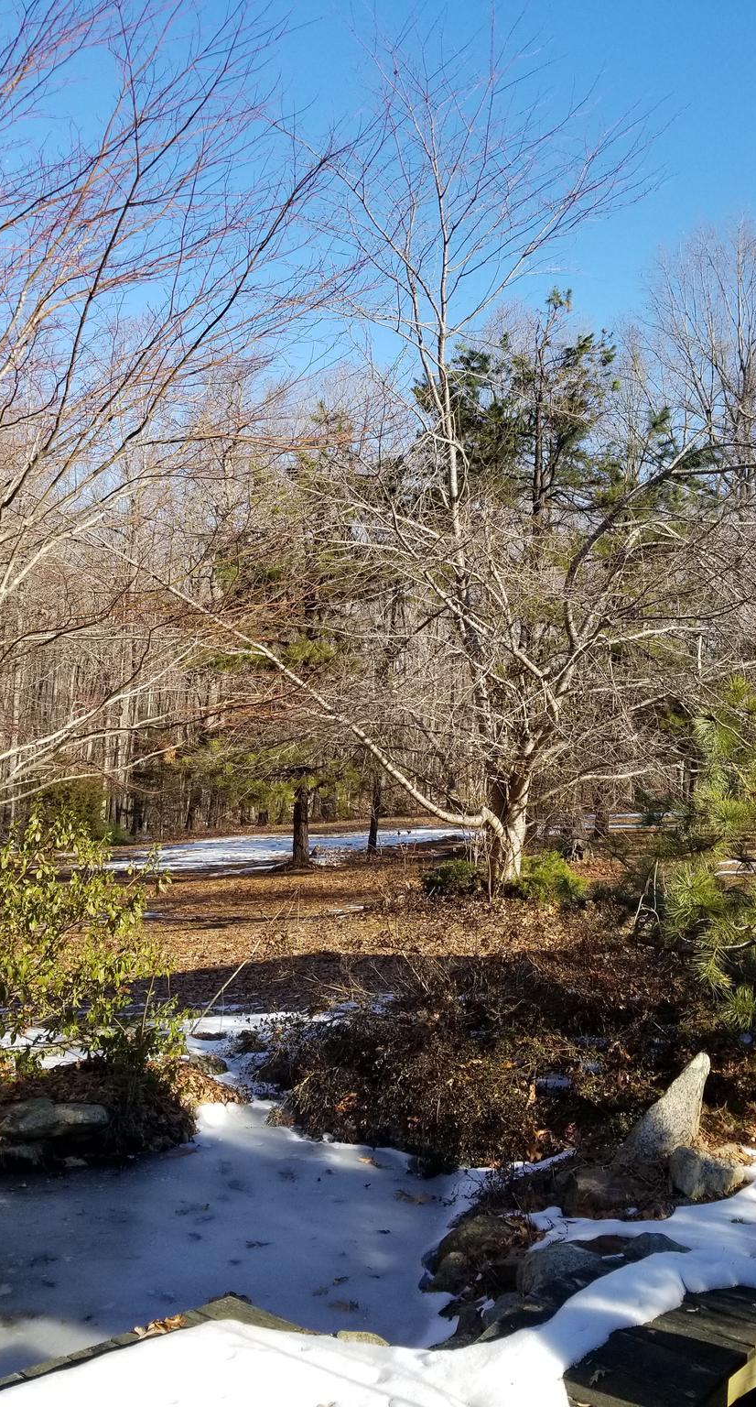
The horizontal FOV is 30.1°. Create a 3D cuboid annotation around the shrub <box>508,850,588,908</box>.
[{"bbox_3d":[1.834,1.889,15.200,0.870,0.570,0.820,0,-1,0],"label":"shrub"}]

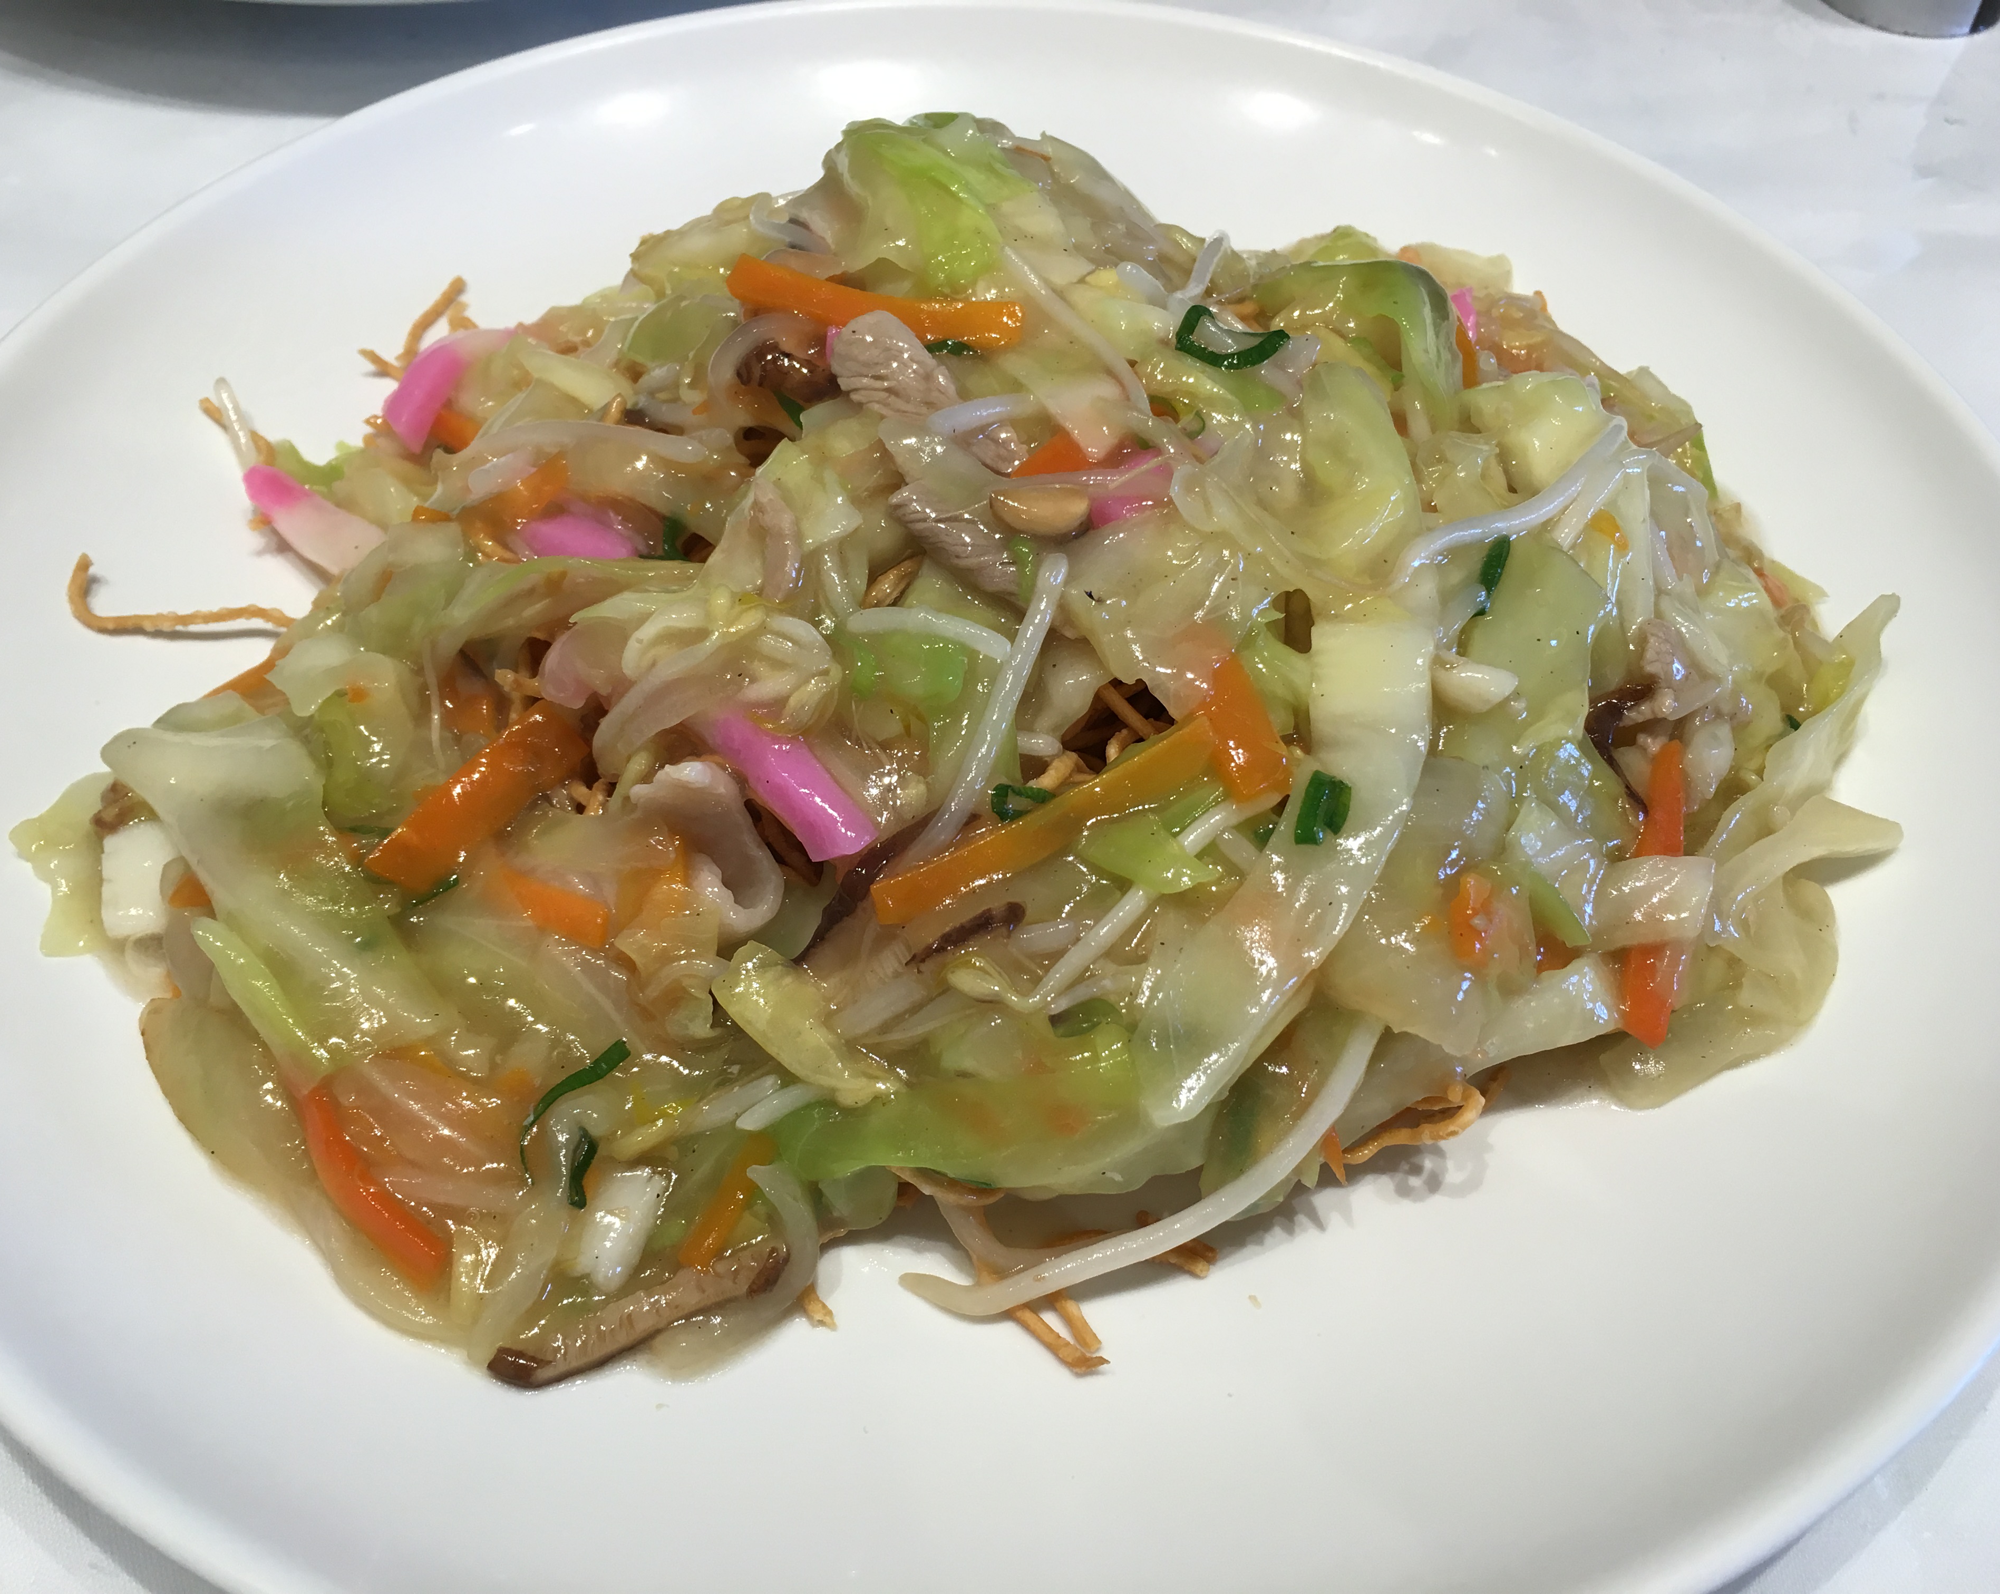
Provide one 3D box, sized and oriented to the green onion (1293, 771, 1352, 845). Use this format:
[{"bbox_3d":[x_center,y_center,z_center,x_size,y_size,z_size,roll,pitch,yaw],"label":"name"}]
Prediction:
[{"bbox_3d":[0.034,0.003,0.189,0.005,0.007,0.010,15,52,10],"label":"green onion"}]

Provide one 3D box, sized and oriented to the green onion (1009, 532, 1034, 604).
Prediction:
[{"bbox_3d":[0.003,-0.024,0.194,0.003,0.005,0.010,-3,51,-4],"label":"green onion"}]

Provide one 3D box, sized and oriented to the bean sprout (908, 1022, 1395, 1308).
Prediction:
[{"bbox_3d":[0.017,0.039,0.178,0.053,0.017,0.013,-20,54,-17],"label":"bean sprout"}]

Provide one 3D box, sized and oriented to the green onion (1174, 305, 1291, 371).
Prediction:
[{"bbox_3d":[0.029,-0.056,0.222,0.014,0.009,0.004,12,51,8],"label":"green onion"}]

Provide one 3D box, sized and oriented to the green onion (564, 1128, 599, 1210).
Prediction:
[{"bbox_3d":[-0.042,0.038,0.180,0.003,0.006,0.008,5,50,2],"label":"green onion"}]

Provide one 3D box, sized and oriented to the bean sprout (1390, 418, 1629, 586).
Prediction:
[{"bbox_3d":[0.063,-0.035,0.213,0.041,0.007,0.009,-29,57,-23],"label":"bean sprout"}]

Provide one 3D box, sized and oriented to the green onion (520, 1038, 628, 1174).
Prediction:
[{"bbox_3d":[-0.044,0.031,0.181,0.006,0.008,0.015,32,56,22],"label":"green onion"}]

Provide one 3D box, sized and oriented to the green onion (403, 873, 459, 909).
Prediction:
[{"bbox_3d":[-0.061,0.011,0.191,0.007,0.006,0.004,-17,53,-15],"label":"green onion"}]

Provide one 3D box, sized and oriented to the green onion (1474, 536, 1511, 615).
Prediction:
[{"bbox_3d":[0.059,-0.026,0.212,0.004,0.004,0.014,18,52,13],"label":"green onion"}]

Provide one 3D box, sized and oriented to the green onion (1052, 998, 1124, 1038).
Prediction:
[{"bbox_3d":[0.009,0.022,0.179,0.007,0.005,0.004,-12,52,-12],"label":"green onion"}]

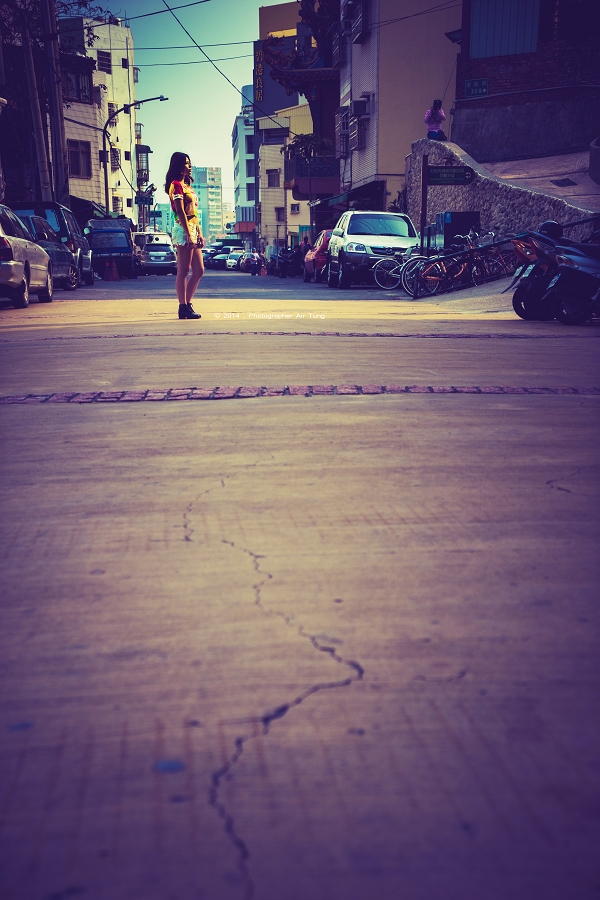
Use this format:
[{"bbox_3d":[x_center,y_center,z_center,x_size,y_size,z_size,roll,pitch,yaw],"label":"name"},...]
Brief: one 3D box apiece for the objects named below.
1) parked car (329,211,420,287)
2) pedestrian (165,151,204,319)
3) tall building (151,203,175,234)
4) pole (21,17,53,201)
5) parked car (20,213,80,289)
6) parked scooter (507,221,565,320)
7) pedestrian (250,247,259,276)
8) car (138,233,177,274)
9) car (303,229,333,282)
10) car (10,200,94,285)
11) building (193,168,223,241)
[{"bbox_3d":[1.720,-4.674,33.387,1.820,1.770,4.400,-1,7,-5],"label":"parked car"},{"bbox_3d":[-1.143,-2.110,13.996,0.310,1.630,0.430,2,8,18],"label":"pedestrian"},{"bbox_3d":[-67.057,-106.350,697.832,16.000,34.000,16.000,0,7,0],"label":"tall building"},{"bbox_3d":[-7.356,-8.493,40.500,0.300,7.570,0.300,-6,8,1],"label":"pole"},{"bbox_3d":[-5.550,-3.881,28.203,1.700,1.460,4.300,0,7,0],"label":"parked car"},{"bbox_3d":[2.930,-1.841,13.980,1.800,1.100,0.680,-2,8,-15],"label":"parked scooter"},{"bbox_3d":[-2.586,-10.741,80.892,0.400,1.690,0.500,-3,8,-20],"label":"pedestrian"},{"bbox_3d":[-7.420,-10.132,76.193,1.840,1.680,4.600,-1,7,-4],"label":"car"},{"bbox_3d":[1.100,-5.514,40.903,1.620,1.460,3.800,-1,7,-5],"label":"car"},{"bbox_3d":[-5.880,-4.710,33.078,1.720,1.840,4.400,0,7,-2],"label":"car"},{"bbox_3d":[-41.996,-104.586,637.067,15.000,46.000,15.000,0,7,0],"label":"building"}]

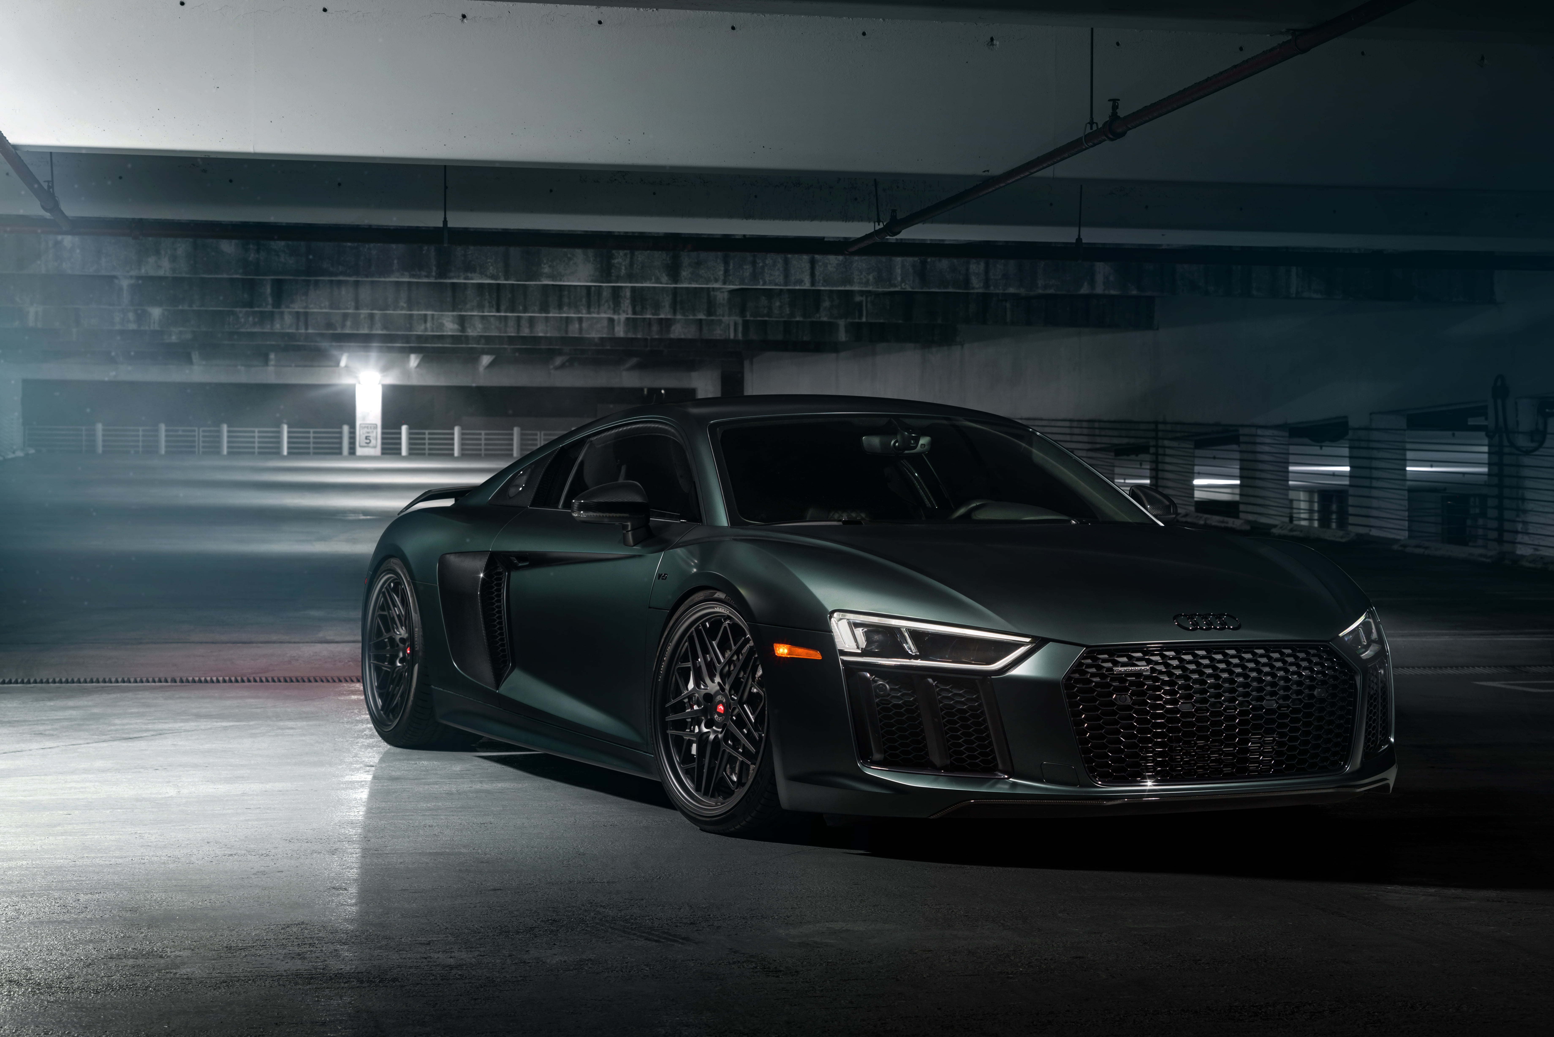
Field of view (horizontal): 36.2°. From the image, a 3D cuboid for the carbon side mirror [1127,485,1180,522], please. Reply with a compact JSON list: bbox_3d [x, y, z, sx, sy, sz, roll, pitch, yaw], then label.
[{"bbox_3d":[1.179,-0.013,7.562,0.210,0.190,0.170,0,0,-27],"label":"carbon side mirror"}]

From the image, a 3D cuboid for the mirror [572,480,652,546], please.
[{"bbox_3d":[-0.464,-0.021,6.733,0.210,0.190,0.170,0,0,-27],"label":"mirror"}]

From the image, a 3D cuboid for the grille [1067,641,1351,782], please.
[{"bbox_3d":[1.065,0.467,5.740,0.880,0.330,0.120,0,0,-27],"label":"grille"}]

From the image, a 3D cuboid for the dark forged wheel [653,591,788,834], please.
[{"bbox_3d":[-0.073,0.487,6.178,0.250,0.655,0.655,0,0,-33],"label":"dark forged wheel"}]

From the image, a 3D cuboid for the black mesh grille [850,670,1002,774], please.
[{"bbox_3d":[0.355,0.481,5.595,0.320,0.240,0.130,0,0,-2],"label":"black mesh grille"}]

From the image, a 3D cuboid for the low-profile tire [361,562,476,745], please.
[{"bbox_3d":[-1.249,0.470,8.538,0.310,0.690,0.690,0,0,-27],"label":"low-profile tire"}]

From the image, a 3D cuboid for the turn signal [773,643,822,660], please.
[{"bbox_3d":[0.050,0.322,5.715,0.170,0.042,0.040,0,0,43],"label":"turn signal"}]

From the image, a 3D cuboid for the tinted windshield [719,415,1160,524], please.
[{"bbox_3d":[0.437,-0.132,6.992,1.420,0.180,0.710,0,29,-27],"label":"tinted windshield"}]

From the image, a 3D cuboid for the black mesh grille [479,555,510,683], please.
[{"bbox_3d":[-0.905,0.329,7.681,0.130,0.420,0.110,0,0,11],"label":"black mesh grille"}]

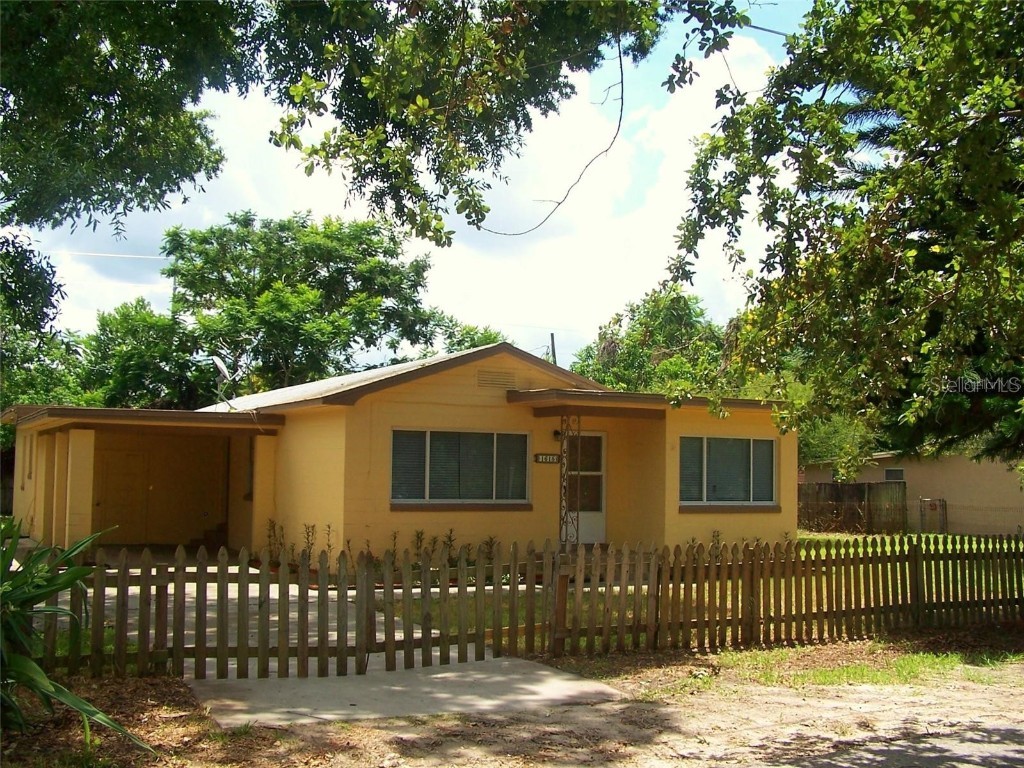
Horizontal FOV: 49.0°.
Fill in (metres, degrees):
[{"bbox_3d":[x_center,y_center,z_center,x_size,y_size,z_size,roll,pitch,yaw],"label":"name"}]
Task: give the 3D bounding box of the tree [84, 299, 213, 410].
[{"bbox_3d":[-9.750,0.880,30.050,4.000,6.400,3.800,0,-5,0],"label":"tree"}]

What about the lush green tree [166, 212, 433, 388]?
[{"bbox_3d":[-6.050,-0.320,32.200,7.900,9.200,7.300,0,-5,0],"label":"lush green tree"}]

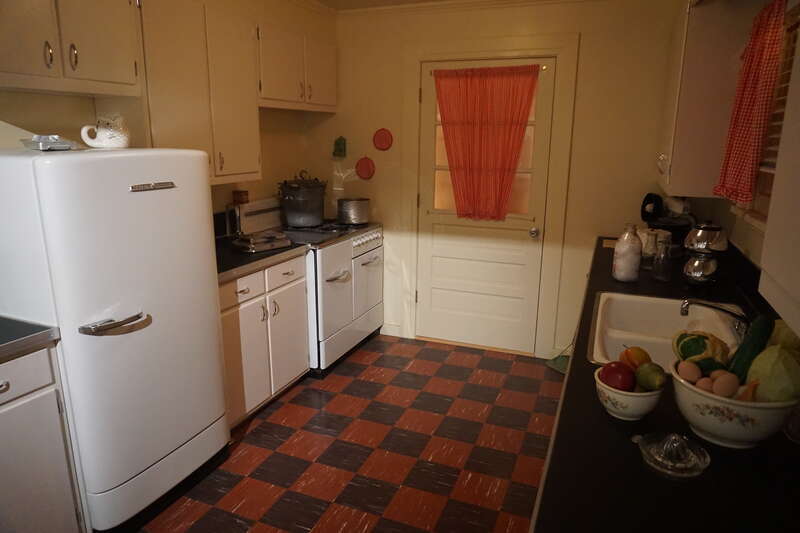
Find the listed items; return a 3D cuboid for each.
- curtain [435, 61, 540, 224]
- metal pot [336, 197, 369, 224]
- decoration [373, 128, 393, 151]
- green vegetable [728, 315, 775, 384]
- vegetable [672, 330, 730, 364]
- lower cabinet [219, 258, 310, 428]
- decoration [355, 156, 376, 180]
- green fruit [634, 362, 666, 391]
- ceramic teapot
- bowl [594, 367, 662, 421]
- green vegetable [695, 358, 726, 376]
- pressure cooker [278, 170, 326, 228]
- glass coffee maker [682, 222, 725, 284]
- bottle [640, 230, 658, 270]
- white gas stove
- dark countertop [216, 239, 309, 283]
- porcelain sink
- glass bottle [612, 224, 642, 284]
[{"bbox_3d":[0.559,-0.818,3.635,0.700,1.020,0.050,6,15,21],"label":"curtain"},{"bbox_3d":[-0.341,-0.417,4.023,0.235,0.165,0.235,1,13,0],"label":"metal pot"},{"bbox_3d":[-0.125,-0.927,3.899,0.157,0.159,0.015,6,14,19],"label":"decoration"},{"bbox_3d":[0.831,0.196,1.256,0.062,0.062,0.250,13,40,41],"label":"green vegetable"},{"bbox_3d":[0.697,0.191,1.230,0.118,0.085,0.105,9,15,30],"label":"vegetable"},{"bbox_3d":[-0.997,0.389,3.046,0.620,0.860,0.750,6,15,21],"label":"lower cabinet"},{"bbox_3d":[-0.269,-0.758,4.131,0.167,0.172,0.017,6,14,21],"label":"decoration"},{"bbox_3d":[0.573,0.252,1.219,0.067,0.062,0.068,8,15,26],"label":"green fruit"},{"bbox_3d":[-1.188,-0.545,2.151,0.175,0.135,0.120,-9,17,-33],"label":"ceramic teapot"},{"bbox_3d":[0.547,0.309,1.278,0.157,0.085,0.157,6,15,21],"label":"bowl"},{"bbox_3d":[0.703,0.230,1.207,0.085,0.055,0.065,9,16,31],"label":"green vegetable"},{"bbox_3d":[-0.670,-0.474,3.739,0.290,0.370,0.300,0,14,0],"label":"pressure cooker"},{"bbox_3d":[1.387,-0.066,2.430,0.165,0.270,0.165,6,14,19],"label":"glass coffee maker"},{"bbox_3d":[1.262,-0.079,2.689,0.072,0.188,0.072,6,14,21],"label":"bottle"},{"bbox_3d":[-0.596,0.167,3.796,0.660,0.920,0.960,6,15,21],"label":"white gas stove"},{"bbox_3d":[-0.984,-0.052,2.933,0.650,0.055,0.750,6,15,21],"label":"dark countertop"},{"bbox_3d":[0.952,0.306,1.859,0.530,0.190,0.810,6,15,21],"label":"porcelain sink"},{"bbox_3d":[1.057,-0.065,2.466,0.113,0.256,0.113,6,14,21],"label":"glass bottle"}]

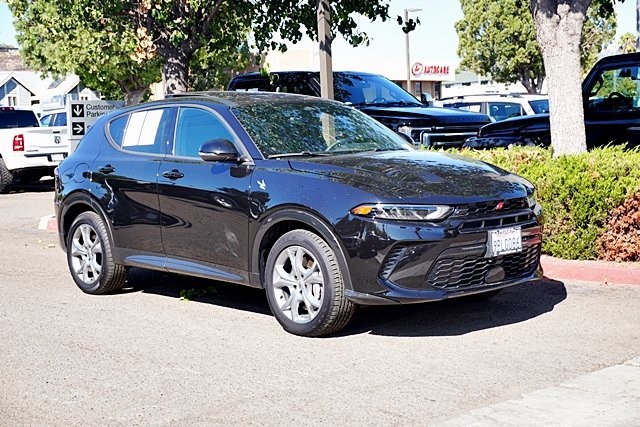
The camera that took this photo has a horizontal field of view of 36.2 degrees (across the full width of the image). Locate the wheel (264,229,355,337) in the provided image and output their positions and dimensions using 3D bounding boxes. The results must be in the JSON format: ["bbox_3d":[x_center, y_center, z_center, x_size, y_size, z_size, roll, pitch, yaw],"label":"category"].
[{"bbox_3d":[-0.069,0.428,6.136,0.230,0.690,0.690,-5,6,-42],"label":"wheel"}]

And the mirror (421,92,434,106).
[{"bbox_3d":[1.590,-1.681,14.460,0.220,0.220,0.140,-4,5,-40],"label":"mirror"}]

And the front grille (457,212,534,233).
[{"bbox_3d":[1.139,0.053,6.091,0.800,0.085,0.100,-4,5,-43],"label":"front grille"}]

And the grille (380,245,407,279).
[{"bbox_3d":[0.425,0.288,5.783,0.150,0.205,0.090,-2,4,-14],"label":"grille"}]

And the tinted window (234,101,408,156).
[{"bbox_3d":[-0.004,-0.615,7.134,1.460,0.100,0.770,-5,37,-42],"label":"tinted window"}]

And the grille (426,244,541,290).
[{"bbox_3d":[1.058,0.301,6.054,1.070,0.230,0.170,-5,6,-42],"label":"grille"}]

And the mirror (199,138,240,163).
[{"bbox_3d":[-0.655,-0.403,6.463,0.250,0.165,0.170,-5,6,-42],"label":"mirror"}]

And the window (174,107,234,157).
[{"bbox_3d":[-0.781,-0.590,6.941,0.060,0.390,0.890,21,-12,-41],"label":"window"}]

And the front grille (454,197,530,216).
[{"bbox_3d":[1.081,-0.031,5.996,0.740,0.100,0.110,-5,6,-42],"label":"front grille"}]

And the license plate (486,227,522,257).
[{"bbox_3d":[1.167,0.176,6.086,0.310,0.155,0.025,-4,5,-43],"label":"license plate"}]

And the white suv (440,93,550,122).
[{"bbox_3d":[4.307,-1.557,20.300,1.920,1.760,4.750,-4,5,-42],"label":"white suv"}]

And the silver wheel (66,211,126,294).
[{"bbox_3d":[-1.849,0.332,8.169,0.220,0.690,0.690,-4,5,-43],"label":"silver wheel"}]

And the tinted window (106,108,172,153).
[{"bbox_3d":[-1.421,-0.639,7.648,0.070,0.400,0.950,21,-12,-41],"label":"tinted window"}]

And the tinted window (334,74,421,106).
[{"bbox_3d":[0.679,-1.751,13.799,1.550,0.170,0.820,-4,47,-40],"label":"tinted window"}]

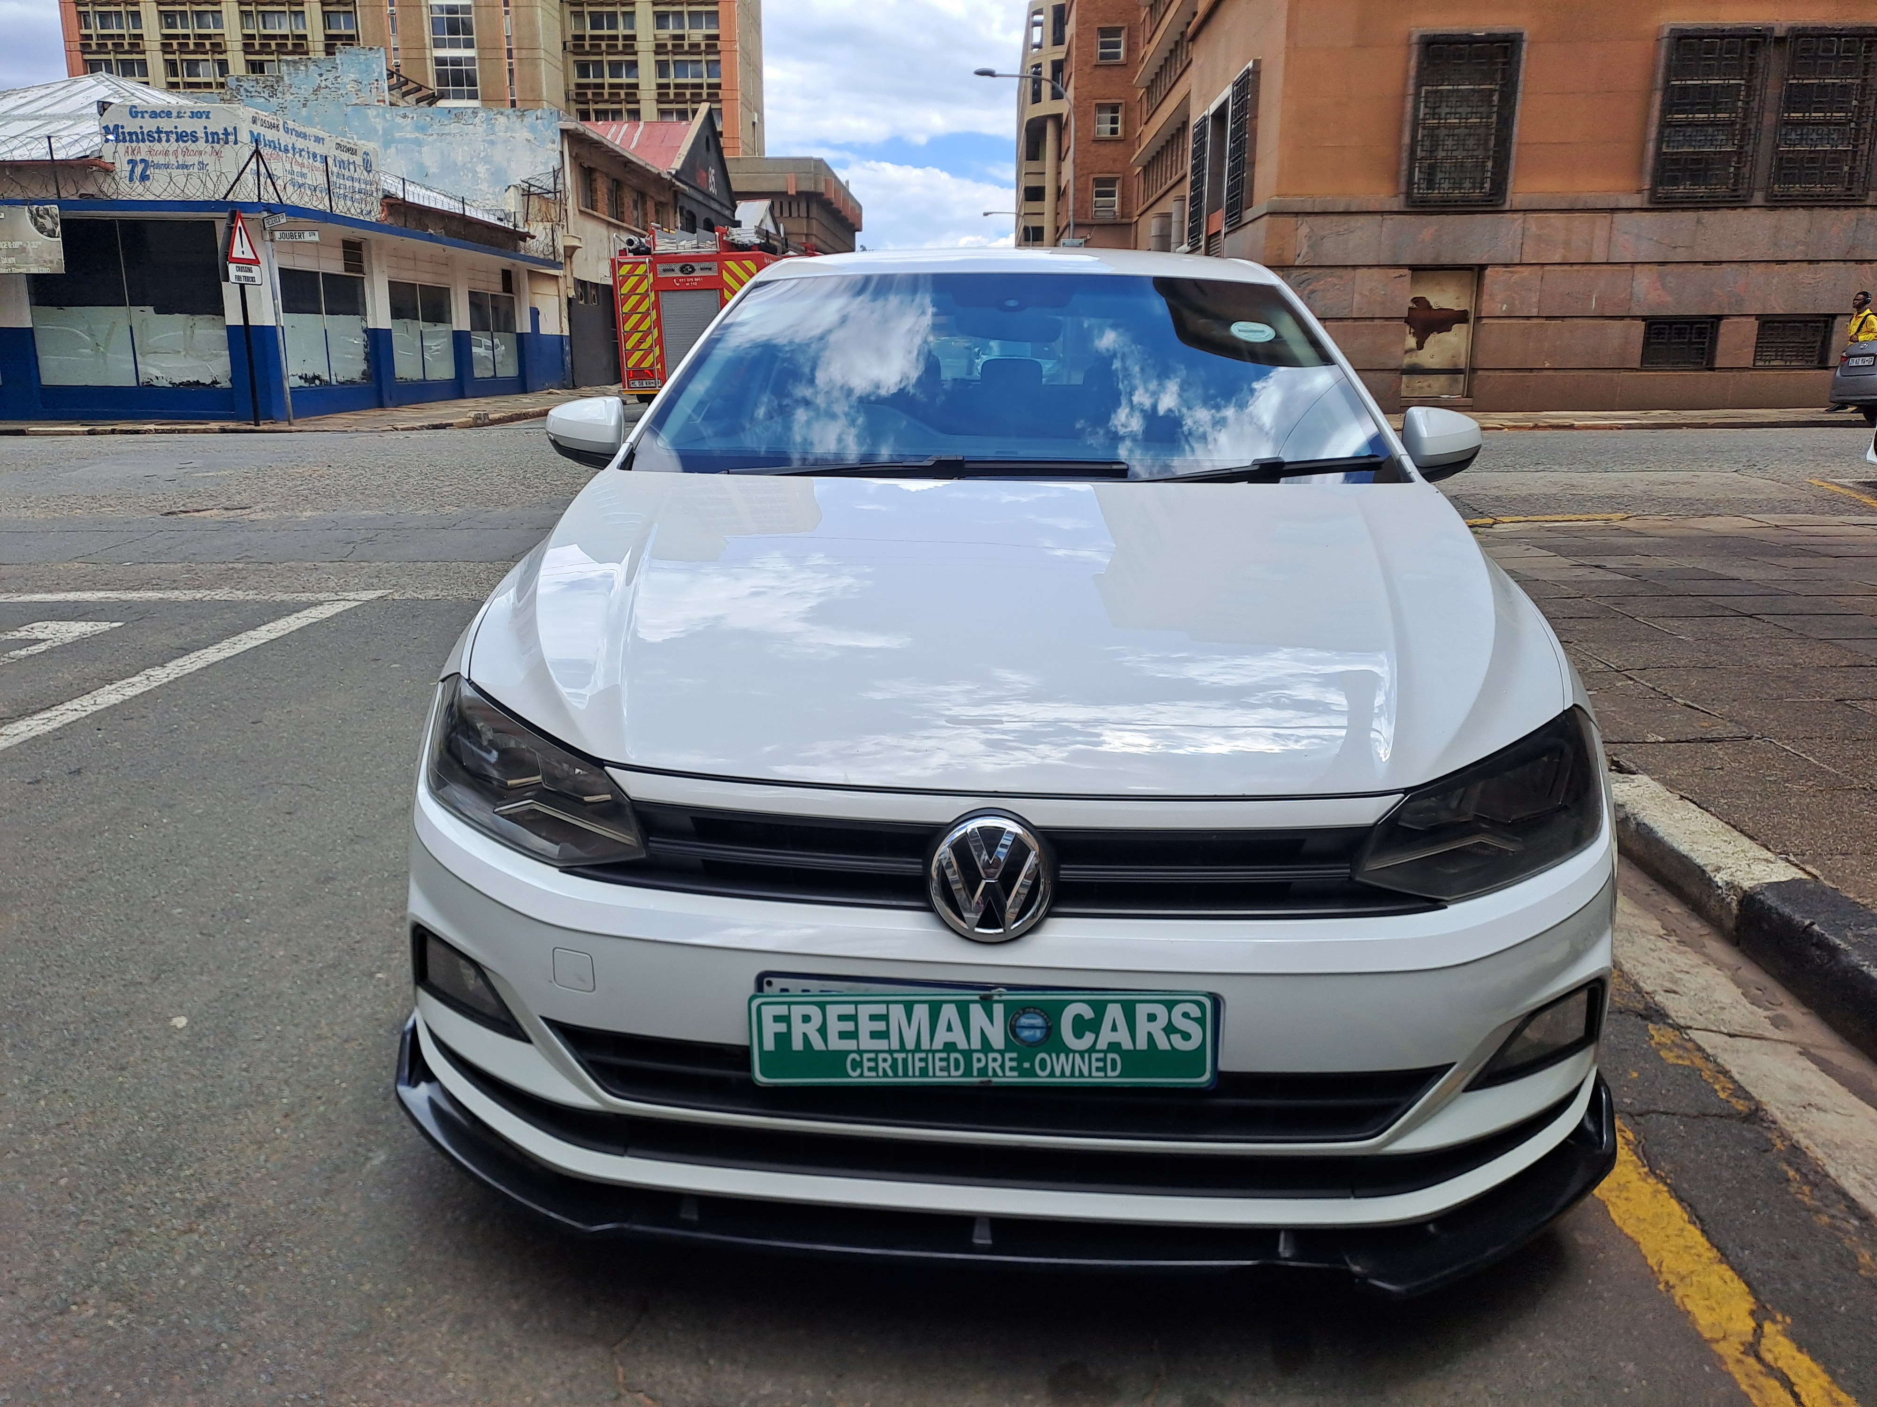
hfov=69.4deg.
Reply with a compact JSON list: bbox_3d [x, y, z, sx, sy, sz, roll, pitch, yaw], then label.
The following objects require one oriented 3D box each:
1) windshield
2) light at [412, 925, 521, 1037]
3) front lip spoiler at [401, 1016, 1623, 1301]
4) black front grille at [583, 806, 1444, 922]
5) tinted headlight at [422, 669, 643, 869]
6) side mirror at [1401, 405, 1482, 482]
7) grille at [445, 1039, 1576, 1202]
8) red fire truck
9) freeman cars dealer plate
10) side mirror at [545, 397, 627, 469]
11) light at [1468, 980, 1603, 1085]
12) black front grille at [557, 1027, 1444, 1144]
[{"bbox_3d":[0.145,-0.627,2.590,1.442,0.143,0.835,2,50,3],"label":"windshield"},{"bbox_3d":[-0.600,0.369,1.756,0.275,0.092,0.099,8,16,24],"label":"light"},{"bbox_3d":[0.065,0.570,1.747,1.740,0.185,0.460,2,14,3],"label":"front lip spoiler"},{"bbox_3d":[0.067,0.180,1.529,1.045,0.115,0.130,2,14,3],"label":"black front grille"},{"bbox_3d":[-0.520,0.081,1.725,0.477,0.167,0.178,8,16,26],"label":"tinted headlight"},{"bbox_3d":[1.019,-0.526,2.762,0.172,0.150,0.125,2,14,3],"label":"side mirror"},{"bbox_3d":[0.065,0.498,1.687,1.510,0.095,0.280,2,14,3],"label":"grille"},{"bbox_3d":[-3.368,-7.102,25.442,2.500,2.950,7.500,3,14,10],"label":"red fire truck"},{"bbox_3d":[0.049,0.378,1.519,0.520,0.113,0.018,-1,14,4],"label":"freeman cars dealer plate"},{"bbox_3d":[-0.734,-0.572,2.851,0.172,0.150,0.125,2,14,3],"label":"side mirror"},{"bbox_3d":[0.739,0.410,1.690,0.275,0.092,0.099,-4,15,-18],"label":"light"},{"bbox_3d":[0.062,0.431,1.583,1.090,0.110,0.115,2,14,3],"label":"black front grille"}]

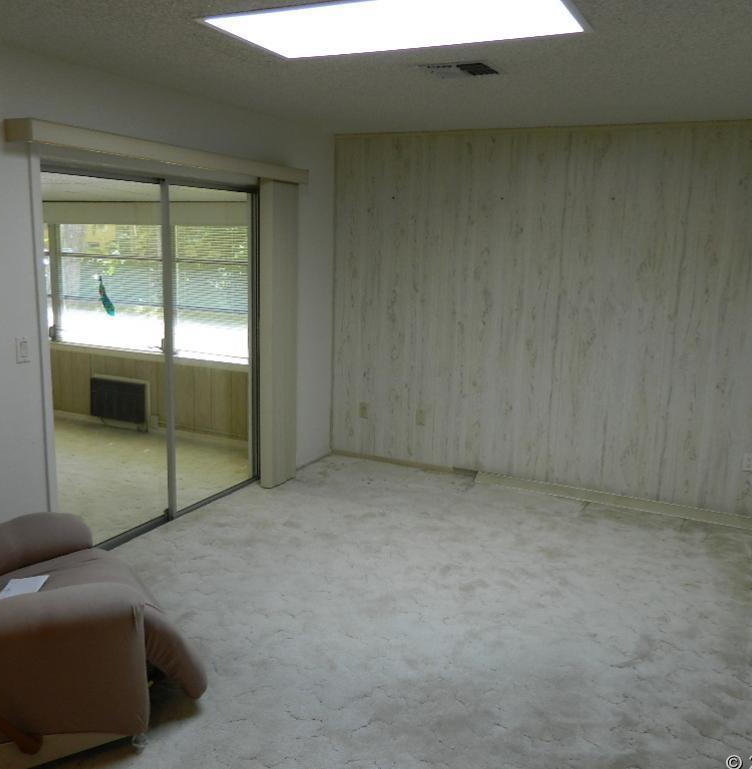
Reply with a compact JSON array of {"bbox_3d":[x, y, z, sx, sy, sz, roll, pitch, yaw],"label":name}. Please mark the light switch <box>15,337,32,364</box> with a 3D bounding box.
[{"bbox_3d":[-1.558,-0.152,3.275,0.014,0.115,0.073,7,12,25],"label":"light switch"}]

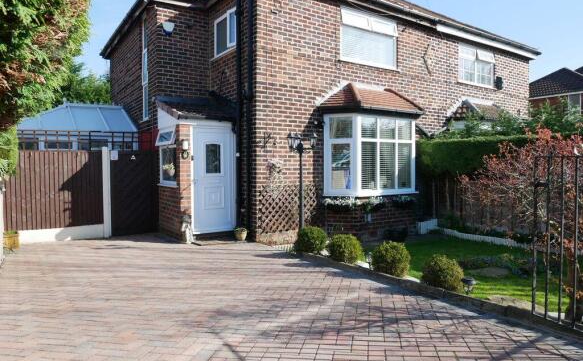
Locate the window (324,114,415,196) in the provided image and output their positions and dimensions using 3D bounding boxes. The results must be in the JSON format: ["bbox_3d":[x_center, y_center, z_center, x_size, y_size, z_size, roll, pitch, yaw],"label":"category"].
[{"bbox_3d":[2.027,-0.536,9.133,2.900,1.740,0.500,-1,2,-33],"label":"window"}]

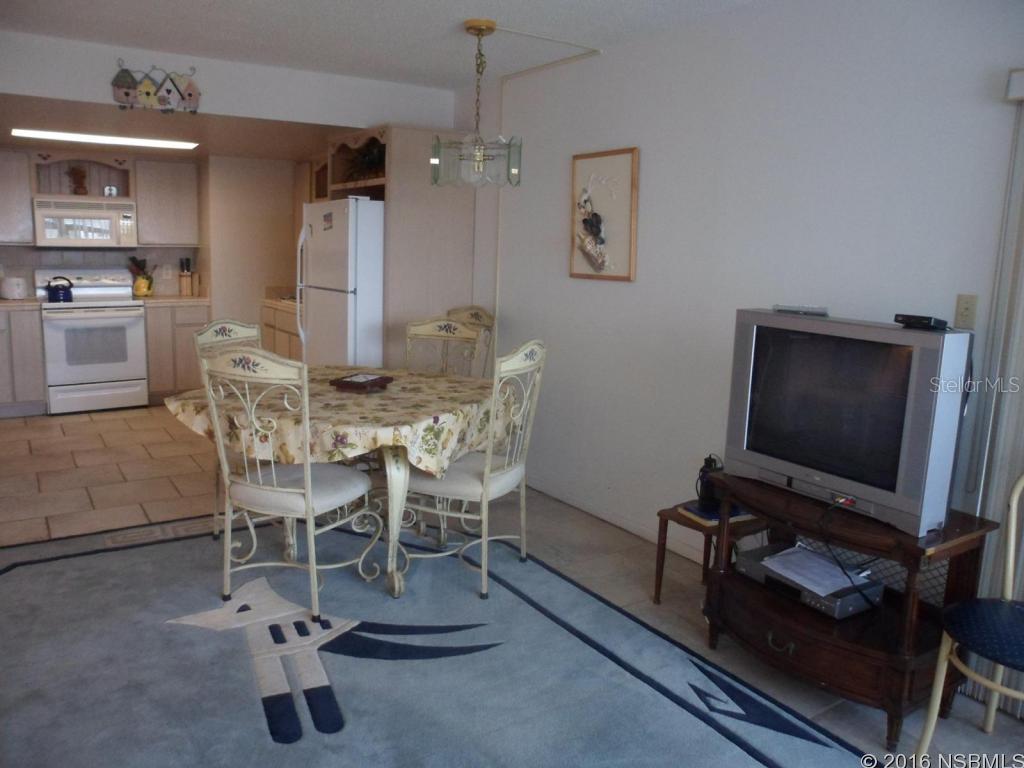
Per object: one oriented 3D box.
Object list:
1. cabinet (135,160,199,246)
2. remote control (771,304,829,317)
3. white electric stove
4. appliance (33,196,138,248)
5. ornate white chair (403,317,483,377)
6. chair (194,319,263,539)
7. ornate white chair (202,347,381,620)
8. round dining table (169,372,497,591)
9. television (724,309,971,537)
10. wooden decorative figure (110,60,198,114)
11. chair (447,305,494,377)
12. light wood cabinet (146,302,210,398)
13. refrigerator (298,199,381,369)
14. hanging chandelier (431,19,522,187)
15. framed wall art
[{"bbox_3d":[-3.184,-1.643,7.038,0.530,0.760,0.320,-5,12,-33],"label":"cabinet"},{"bbox_3d":[0.988,-0.248,2.608,0.050,0.025,0.205,-5,12,-33],"label":"remote control"},{"bbox_3d":[-3.679,-0.399,6.735,0.756,1.174,0.670,-5,12,-33],"label":"white electric stove"},{"bbox_3d":[-3.698,-1.382,6.675,0.760,0.405,0.390,-5,12,-33],"label":"appliance"},{"bbox_3d":[-0.504,0.209,4.060,0.485,1.070,0.505,6,11,26],"label":"ornate white chair"},{"bbox_3d":[-1.202,0.227,3.866,0.505,1.070,0.485,6,11,22],"label":"chair"},{"bbox_3d":[-0.892,0.356,3.194,0.485,1.070,0.505,6,11,22],"label":"ornate white chair"},{"bbox_3d":[-0.798,0.409,3.796,1.290,0.770,1.290,1,10,0],"label":"round dining table"},{"bbox_3d":[1.185,0.076,2.620,0.450,0.608,0.733,-5,12,-33],"label":"television"},{"bbox_3d":[-1.942,-1.623,4.217,0.435,0.258,0.050,-5,12,-33],"label":"wooden decorative figure"},{"bbox_3d":[-0.451,0.070,4.840,0.505,1.070,0.485,-6,13,-37],"label":"chair"},{"bbox_3d":[-3.126,-0.324,7.128,0.530,0.900,0.610,-5,12,-33],"label":"light wood cabinet"},{"bbox_3d":[-0.944,-0.359,5.343,0.810,1.725,0.800,-5,12,-33],"label":"refrigerator"},{"bbox_3d":[-0.153,-1.305,3.616,0.430,0.715,0.430,-5,12,-33],"label":"hanging chandelier"},{"bbox_3d":[0.484,-0.871,4.012,0.033,0.645,0.510,-5,12,-33],"label":"framed wall art"}]

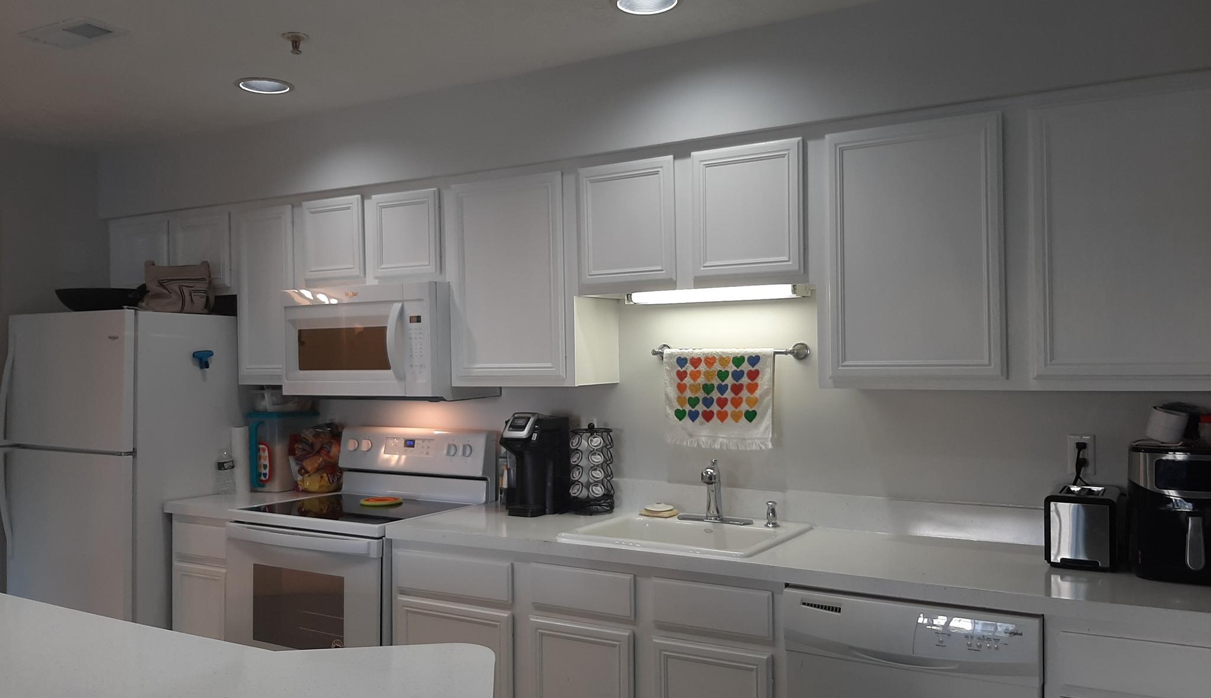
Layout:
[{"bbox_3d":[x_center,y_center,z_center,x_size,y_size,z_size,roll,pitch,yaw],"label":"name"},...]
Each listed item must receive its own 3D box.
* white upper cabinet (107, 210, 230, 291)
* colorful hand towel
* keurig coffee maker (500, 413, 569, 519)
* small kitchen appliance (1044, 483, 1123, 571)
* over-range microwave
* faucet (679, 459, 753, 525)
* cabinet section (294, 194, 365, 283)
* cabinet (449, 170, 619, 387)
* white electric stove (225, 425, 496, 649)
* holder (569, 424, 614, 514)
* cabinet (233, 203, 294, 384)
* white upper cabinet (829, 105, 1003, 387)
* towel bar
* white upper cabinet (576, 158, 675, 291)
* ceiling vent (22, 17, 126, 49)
[{"bbox_3d":[-1.908,-0.420,4.249,0.900,0.375,0.334,-1,-1,29],"label":"white upper cabinet"},{"bbox_3d":[0.381,0.166,3.075,0.400,0.335,0.050,-1,-1,29],"label":"colorful hand towel"},{"bbox_3d":[-0.273,0.420,3.351,0.195,0.355,0.245,-1,-1,29],"label":"keurig coffee maker"},{"bbox_3d":[1.296,0.476,2.466,0.170,0.188,0.260,-1,-1,29],"label":"small kitchen appliance"},{"bbox_3d":[-0.854,-0.023,3.602,0.758,0.424,0.435,-1,-1,29],"label":"over-range microwave"},{"bbox_3d":[0.347,0.471,2.984,0.260,0.220,0.170,-1,-1,22],"label":"faucet"},{"bbox_3d":[-1.013,-0.423,3.732,0.377,0.343,0.318,-1,-1,29],"label":"cabinet section"},{"bbox_3d":[-0.264,-0.246,3.340,0.530,0.763,0.330,-1,-1,29],"label":"cabinet"},{"bbox_3d":[-0.914,0.921,3.461,0.761,1.188,0.680,-1,-1,29],"label":"white electric stove"},{"bbox_3d":[-0.053,0.433,3.291,0.157,0.320,0.157,0,-1,0],"label":"holder"},{"bbox_3d":[-1.326,-0.234,3.922,0.375,0.765,0.334,-1,-1,29],"label":"cabinet"},{"bbox_3d":[0.931,-0.267,2.682,0.500,0.743,0.330,-1,-1,29],"label":"white upper cabinet"},{"bbox_3d":[0.409,0.011,3.094,0.550,0.062,0.085,-1,-1,29],"label":"towel bar"},{"bbox_3d":[0.142,-0.404,3.119,0.384,0.441,0.330,-1,-1,29],"label":"white upper cabinet"},{"bbox_3d":[-1.630,-0.958,2.791,0.325,0.020,0.160,-1,-1,29],"label":"ceiling vent"}]

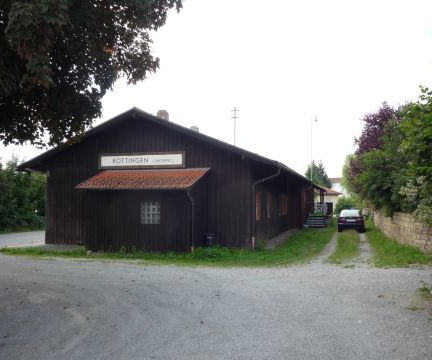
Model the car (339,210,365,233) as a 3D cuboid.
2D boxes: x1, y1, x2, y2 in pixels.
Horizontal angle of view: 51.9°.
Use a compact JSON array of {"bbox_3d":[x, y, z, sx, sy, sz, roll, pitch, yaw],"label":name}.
[{"bbox_3d":[8.995,2.672,29.424,1.700,1.440,4.200,-1,-3,17],"label":"car"}]

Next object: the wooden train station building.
[{"bbox_3d":[0.899,0.365,29.189,11.688,5.808,28.656,-1,-3,17],"label":"wooden train station building"}]

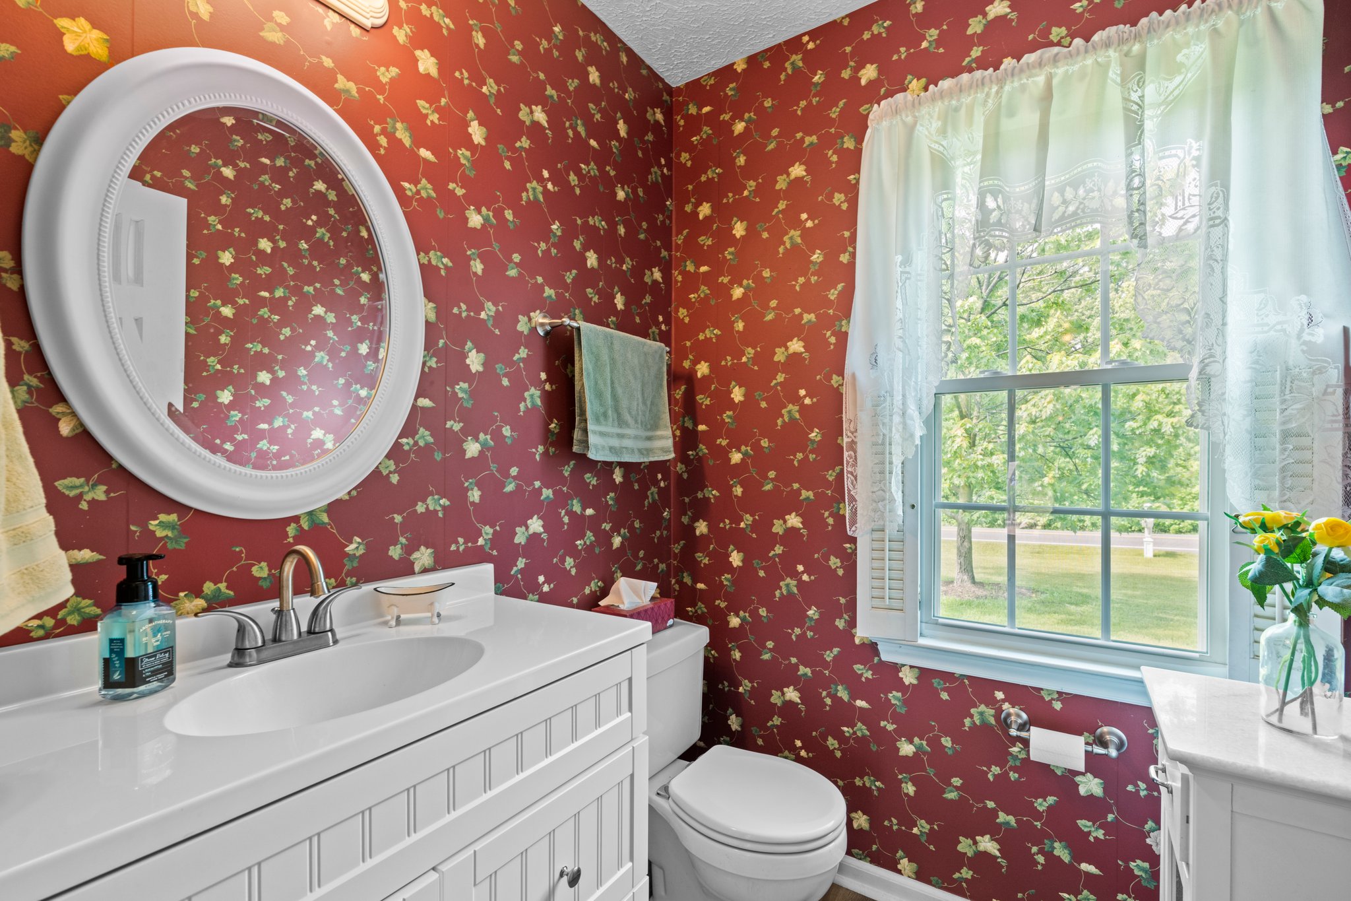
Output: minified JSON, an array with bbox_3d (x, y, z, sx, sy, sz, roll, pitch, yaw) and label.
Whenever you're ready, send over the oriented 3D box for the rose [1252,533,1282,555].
[{"bbox_3d":[1.004,0.160,0.955,0.037,0.037,0.037,1,-18,-42],"label":"rose"}]

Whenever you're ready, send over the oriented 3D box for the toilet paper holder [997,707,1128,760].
[{"bbox_3d":[0.876,0.648,1.274,0.241,0.060,0.078,-1,-2,34],"label":"toilet paper holder"}]

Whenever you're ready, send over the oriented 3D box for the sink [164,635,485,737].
[{"bbox_3d":[-0.463,0.384,0.787,0.288,0.140,0.385,-1,-2,34],"label":"sink"}]

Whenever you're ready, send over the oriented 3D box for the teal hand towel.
[{"bbox_3d":[-0.129,-0.151,1.594,0.065,0.360,0.395,-1,-2,34],"label":"teal hand towel"}]

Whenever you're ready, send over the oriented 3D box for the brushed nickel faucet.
[{"bbox_3d":[-0.575,0.231,0.864,0.158,0.168,0.223,-1,-2,34],"label":"brushed nickel faucet"}]

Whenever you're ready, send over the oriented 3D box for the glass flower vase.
[{"bbox_3d":[1.038,0.364,0.936,0.094,0.182,0.094,-1,-2,34],"label":"glass flower vase"}]

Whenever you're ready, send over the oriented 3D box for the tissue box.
[{"bbox_3d":[-0.114,0.473,1.591,0.123,0.077,0.217,-1,-2,34],"label":"tissue box"}]

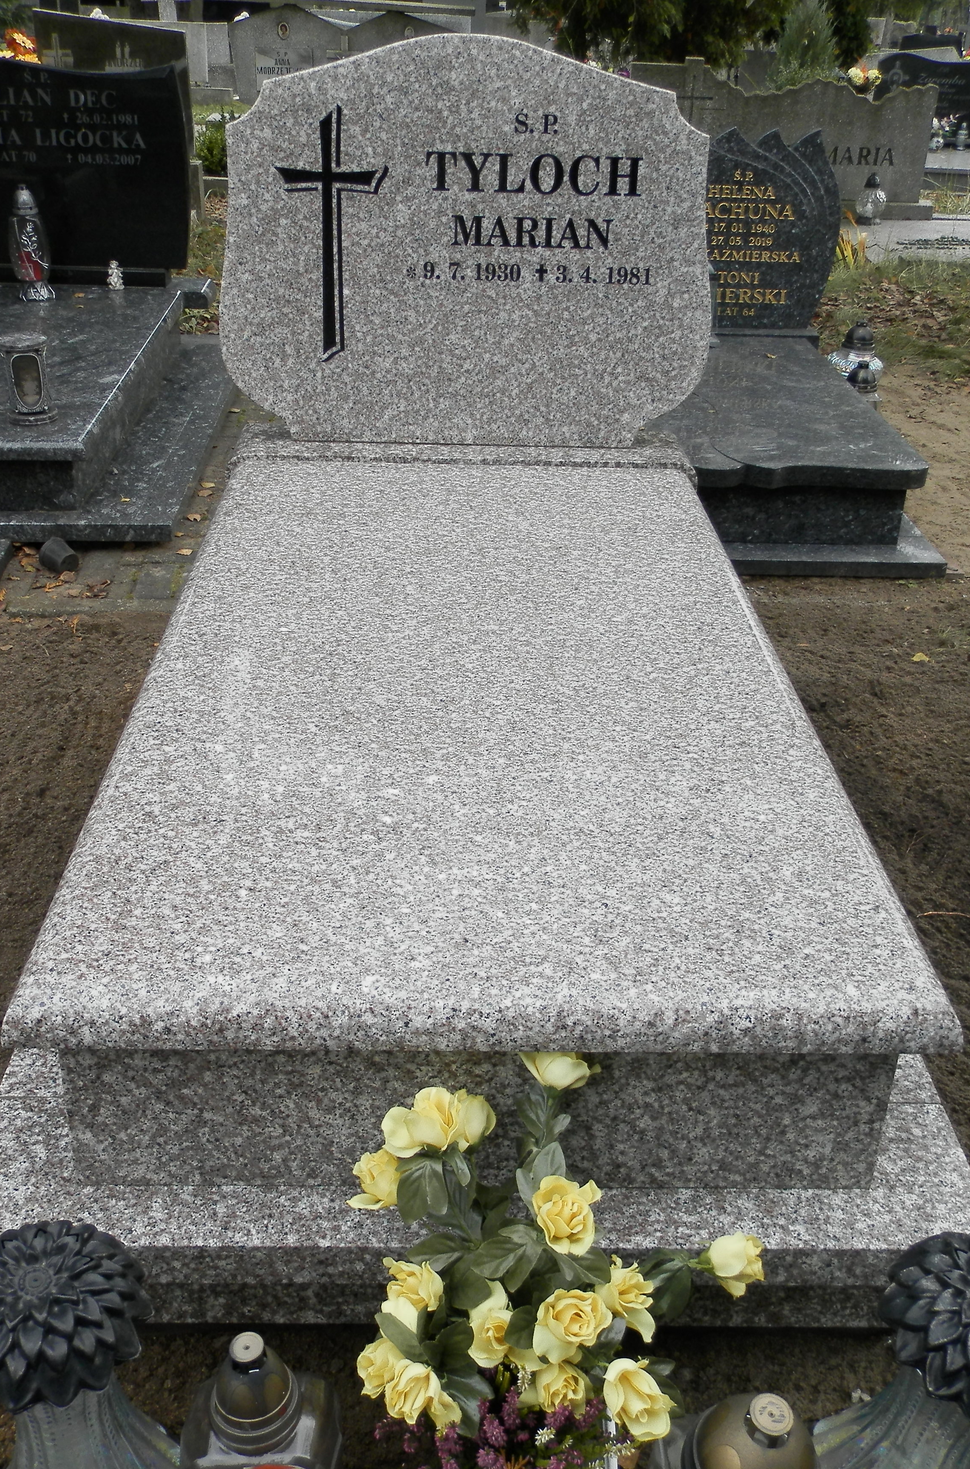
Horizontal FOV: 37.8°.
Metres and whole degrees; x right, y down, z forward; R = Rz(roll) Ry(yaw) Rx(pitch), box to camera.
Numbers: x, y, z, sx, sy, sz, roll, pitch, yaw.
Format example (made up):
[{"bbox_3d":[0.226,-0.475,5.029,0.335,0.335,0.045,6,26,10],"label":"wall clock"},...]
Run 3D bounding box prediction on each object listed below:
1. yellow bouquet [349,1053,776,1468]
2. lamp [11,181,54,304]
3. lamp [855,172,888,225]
[{"bbox_3d":[0.065,0.529,1.407,0.380,0.290,0.310,0,29,-3],"label":"yellow bouquet"},{"bbox_3d":[-1.325,-1.431,4.111,0.112,0.316,0.112,-3,28,-9],"label":"lamp"},{"bbox_3d":[1.980,-2.753,7.238,0.155,0.228,0.155,6,28,8],"label":"lamp"}]

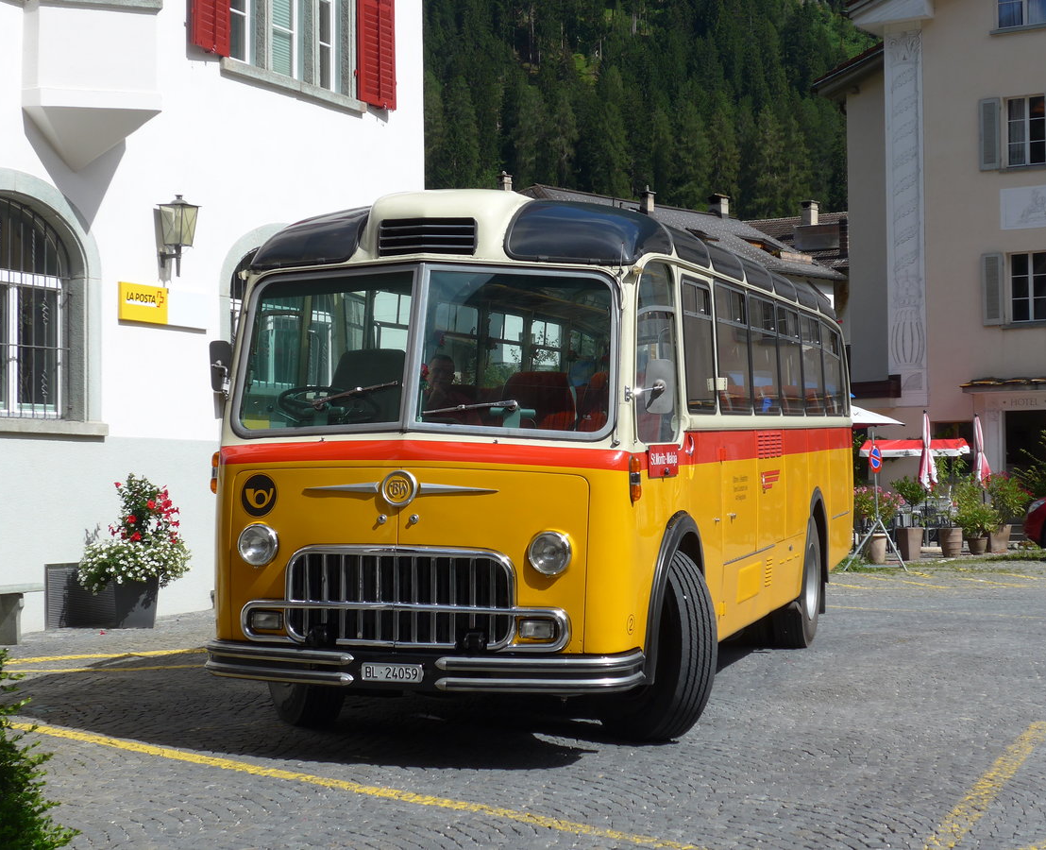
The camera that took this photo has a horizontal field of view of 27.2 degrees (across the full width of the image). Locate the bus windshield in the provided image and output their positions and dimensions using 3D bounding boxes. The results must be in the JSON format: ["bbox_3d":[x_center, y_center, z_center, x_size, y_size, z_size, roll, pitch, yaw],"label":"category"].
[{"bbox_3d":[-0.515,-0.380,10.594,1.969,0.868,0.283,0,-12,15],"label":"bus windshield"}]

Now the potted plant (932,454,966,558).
[{"bbox_3d":[6.368,1.217,32.200,0.450,1.520,0.437,-1,-2,11],"label":"potted plant"}]

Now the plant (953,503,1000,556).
[{"bbox_3d":[6.882,1.558,32.700,0.715,0.815,0.693,-1,-2,12],"label":"plant"}]

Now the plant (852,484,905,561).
[{"bbox_3d":[4.992,1.413,30.500,0.800,1.106,0.776,-1,-2,9],"label":"plant"}]

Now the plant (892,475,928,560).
[{"bbox_3d":[5.638,1.342,31.500,0.523,1.239,0.507,-1,-2,10],"label":"plant"}]

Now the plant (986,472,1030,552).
[{"bbox_3d":[7.496,1.358,33.400,0.672,1.241,0.651,-1,-2,13],"label":"plant"}]

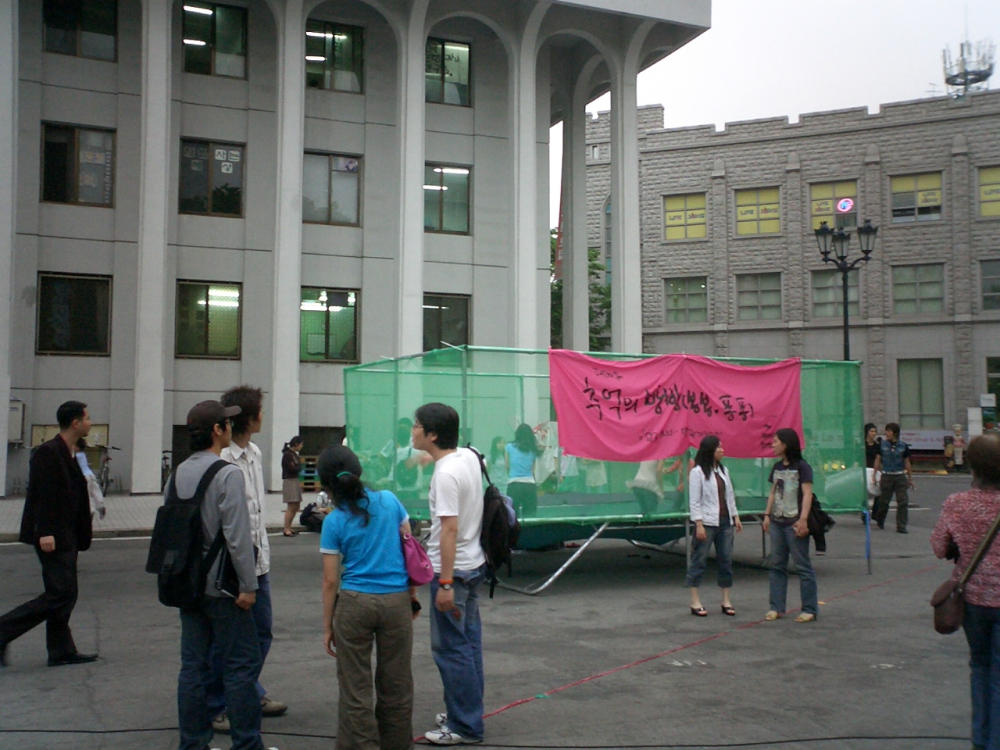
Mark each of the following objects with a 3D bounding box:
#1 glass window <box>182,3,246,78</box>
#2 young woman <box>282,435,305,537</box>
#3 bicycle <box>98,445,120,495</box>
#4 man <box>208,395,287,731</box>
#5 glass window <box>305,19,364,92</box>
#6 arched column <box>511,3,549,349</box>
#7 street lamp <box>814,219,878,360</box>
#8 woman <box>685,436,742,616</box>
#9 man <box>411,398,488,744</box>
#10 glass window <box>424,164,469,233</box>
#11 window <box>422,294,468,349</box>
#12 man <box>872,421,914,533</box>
[{"bbox_3d":[-6.878,-8.105,25.878,1.521,1.814,0.150,1,-3,-23],"label":"glass window"},{"bbox_3d":[-3.358,1.780,17.355,0.360,1.592,0.420,-1,-4,16],"label":"young woman"},{"bbox_3d":[-9.199,2.259,24.962,0.580,1.120,1.650,2,-4,-22],"label":"bicycle"},{"bbox_3d":[-1.359,0.954,5.747,0.380,1.786,0.460,-1,-4,21],"label":"man"},{"bbox_3d":[-4.416,-8.492,28.530,1.601,1.848,0.150,2,-4,-22],"label":"glass window"},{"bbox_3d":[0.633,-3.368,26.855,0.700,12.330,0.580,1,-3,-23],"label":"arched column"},{"bbox_3d":[7.392,-0.244,22.813,1.322,6.092,1.216,-1,-3,18],"label":"street lamp"},{"bbox_3d":[1.922,1.343,9.703,0.470,1.610,0.320,3,-4,-43],"label":"woman"},{"bbox_3d":[-0.259,1.003,5.566,0.340,1.716,0.460,-1,-4,22],"label":"man"},{"bbox_3d":[-1.524,-4.874,29.506,1.579,1.962,0.150,2,-4,-22],"label":"glass window"},{"bbox_3d":[-1.480,-1.191,27.856,1.521,1.882,0.150,1,-3,-23],"label":"window"},{"bbox_3d":[6.339,1.637,17.269,0.580,1.770,0.420,0,-4,9],"label":"man"}]

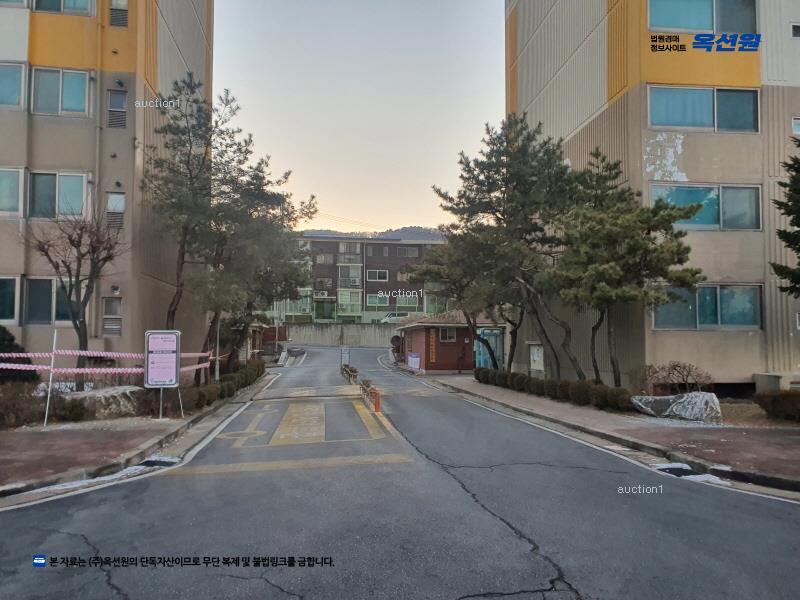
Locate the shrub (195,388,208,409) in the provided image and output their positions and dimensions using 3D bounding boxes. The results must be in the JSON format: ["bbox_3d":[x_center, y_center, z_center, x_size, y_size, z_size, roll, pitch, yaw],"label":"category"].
[{"bbox_3d":[-4.724,2.344,14.300,0.450,0.480,0.480,1,-4,-8],"label":"shrub"}]

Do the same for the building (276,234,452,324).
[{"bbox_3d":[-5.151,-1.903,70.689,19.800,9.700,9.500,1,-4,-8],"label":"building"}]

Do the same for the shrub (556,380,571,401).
[{"bbox_3d":[4.146,2.282,15.100,0.530,0.520,0.500,1,-4,-16],"label":"shrub"}]

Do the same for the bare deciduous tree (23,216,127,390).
[{"bbox_3d":[-7.031,0.141,13.000,2.250,3.950,2.200,1,-4,-7],"label":"bare deciduous tree"}]

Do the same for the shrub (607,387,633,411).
[{"bbox_3d":[4.785,2.154,13.100,0.560,0.510,0.560,1,-4,-16],"label":"shrub"}]

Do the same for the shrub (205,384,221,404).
[{"bbox_3d":[-4.805,2.422,15.400,0.470,0.500,0.500,1,-4,-8],"label":"shrub"}]

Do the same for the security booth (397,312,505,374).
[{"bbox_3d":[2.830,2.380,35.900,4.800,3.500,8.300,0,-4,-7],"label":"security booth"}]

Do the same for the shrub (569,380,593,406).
[{"bbox_3d":[4.265,2.205,14.200,0.570,0.580,0.570,1,-4,-16],"label":"shrub"}]

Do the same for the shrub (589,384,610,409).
[{"bbox_3d":[4.764,2.305,14.350,0.540,0.560,0.550,1,-4,-8],"label":"shrub"}]

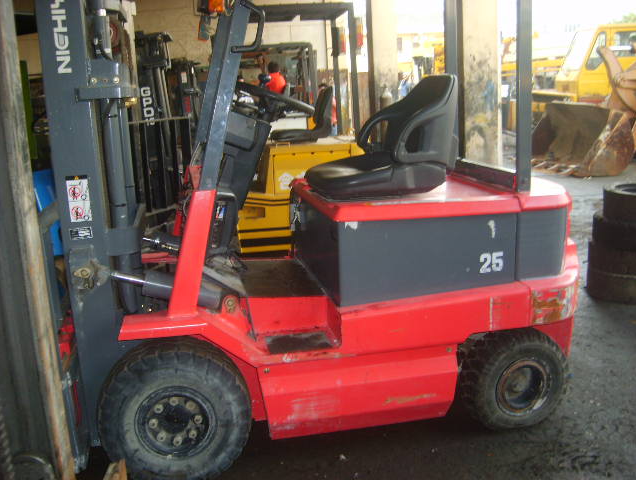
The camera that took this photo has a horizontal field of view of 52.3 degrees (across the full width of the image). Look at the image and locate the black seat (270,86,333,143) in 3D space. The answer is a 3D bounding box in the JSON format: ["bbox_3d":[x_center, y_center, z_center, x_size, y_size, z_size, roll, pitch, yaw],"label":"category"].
[{"bbox_3d":[-0.140,-1.065,5.557,0.550,0.460,0.480,-4,13,-7],"label":"black seat"}]

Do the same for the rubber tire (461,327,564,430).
[{"bbox_3d":[0.892,0.632,2.974,0.460,0.460,0.180,-5,13,-11],"label":"rubber tire"}]

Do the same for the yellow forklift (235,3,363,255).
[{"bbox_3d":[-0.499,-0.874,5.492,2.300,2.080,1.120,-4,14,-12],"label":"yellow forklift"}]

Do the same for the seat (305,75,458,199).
[{"bbox_3d":[0.284,-0.505,3.143,0.660,0.525,0.500,-5,13,-11],"label":"seat"}]

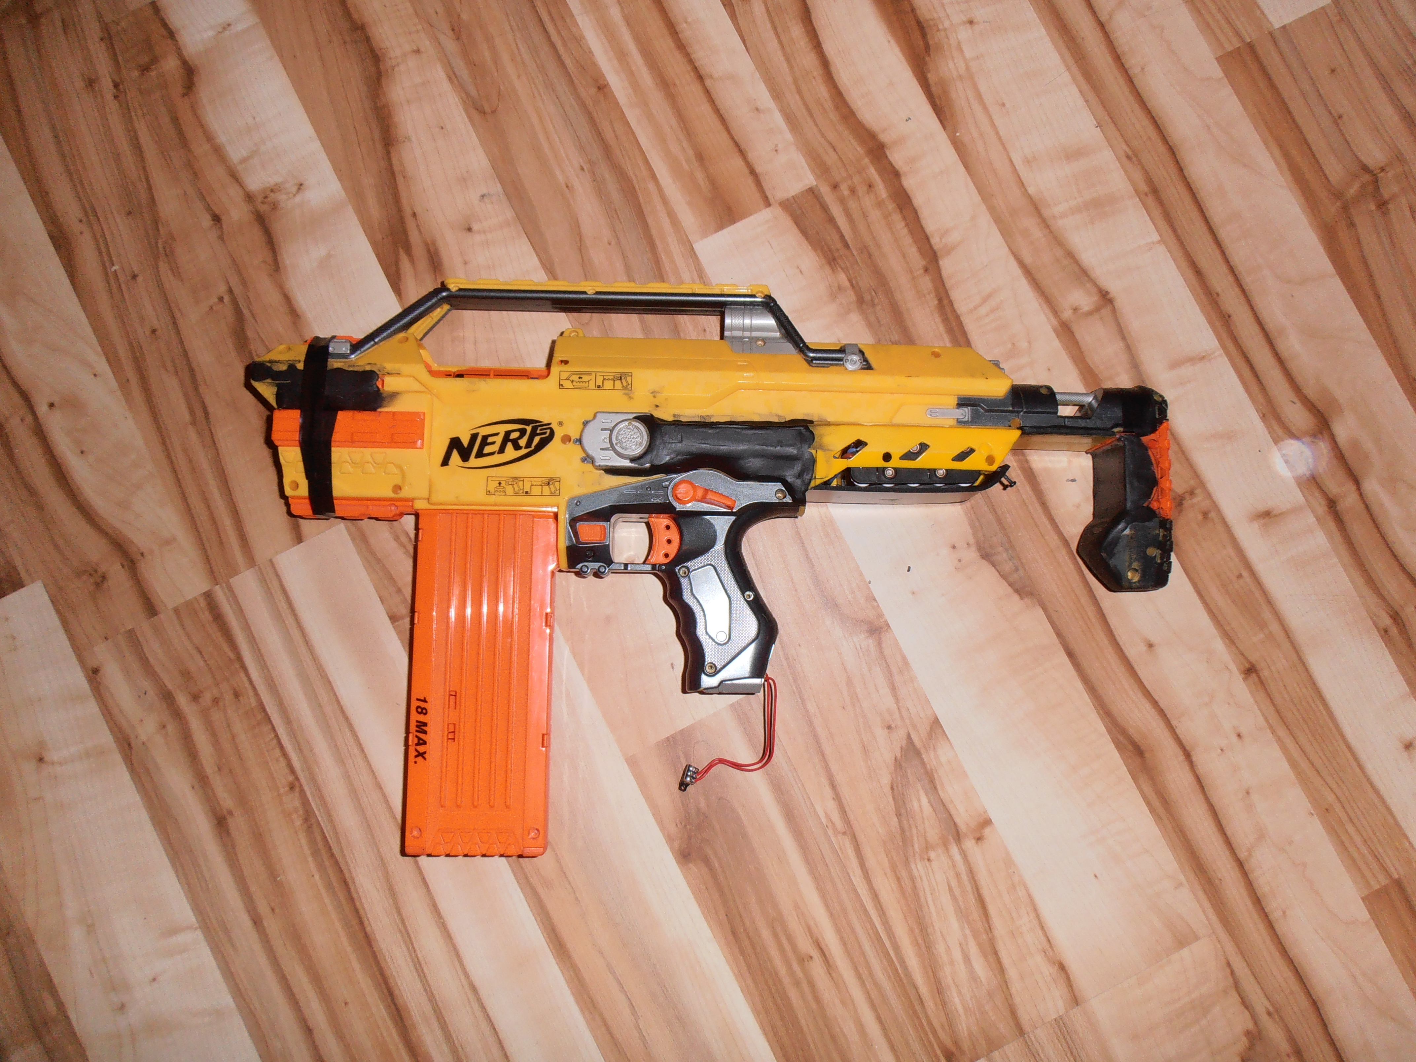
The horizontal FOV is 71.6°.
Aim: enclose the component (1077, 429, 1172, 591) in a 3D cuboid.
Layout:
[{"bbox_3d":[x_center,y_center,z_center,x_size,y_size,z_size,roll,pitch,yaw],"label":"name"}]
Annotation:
[{"bbox_3d":[0.264,-0.012,0.624,0.045,0.052,0.098,1,85,-1],"label":"component"}]

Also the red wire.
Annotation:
[{"bbox_3d":[0.017,0.126,0.621,0.052,0.028,0.071,1,85,-1],"label":"red wire"}]

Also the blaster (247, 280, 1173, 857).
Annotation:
[{"bbox_3d":[0.002,0.021,0.602,0.573,0.082,0.352,1,85,-1],"label":"blaster"}]

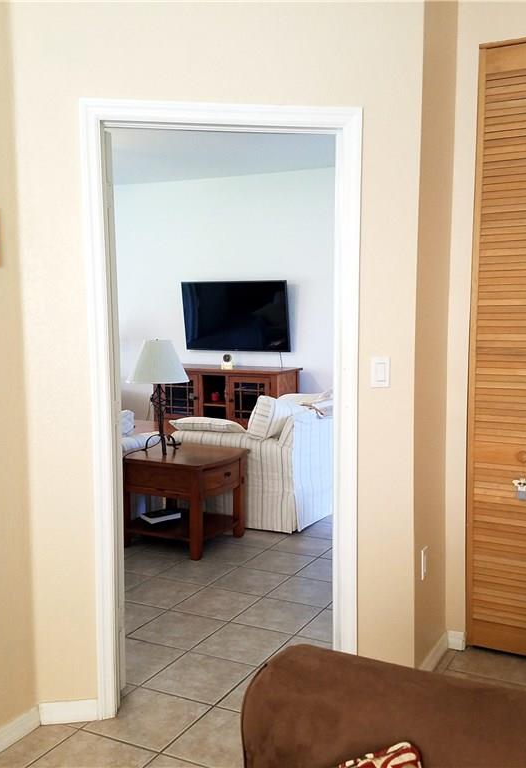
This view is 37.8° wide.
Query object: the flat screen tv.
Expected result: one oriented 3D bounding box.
[{"bbox_3d":[-0.283,-0.691,7.862,1.220,0.705,0.050,3,13,28],"label":"flat screen tv"}]

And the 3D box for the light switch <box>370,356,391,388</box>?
[{"bbox_3d":[0.419,-0.040,2.751,0.070,0.114,0.010,-1,6,-9],"label":"light switch"}]

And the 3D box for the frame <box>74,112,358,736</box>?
[{"bbox_3d":[-0.126,0.110,2.725,0.945,2.105,0.120,-1,6,-9],"label":"frame"}]

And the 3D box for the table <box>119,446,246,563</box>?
[{"bbox_3d":[-0.492,0.699,4.705,0.640,0.553,0.550,3,7,28],"label":"table"}]

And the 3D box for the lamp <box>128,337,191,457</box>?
[{"bbox_3d":[-0.619,0.076,4.723,0.370,0.700,0.370,0,6,0],"label":"lamp"}]

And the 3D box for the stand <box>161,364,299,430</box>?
[{"bbox_3d":[-0.390,0.244,7.792,1.500,0.817,0.482,3,7,28],"label":"stand"}]

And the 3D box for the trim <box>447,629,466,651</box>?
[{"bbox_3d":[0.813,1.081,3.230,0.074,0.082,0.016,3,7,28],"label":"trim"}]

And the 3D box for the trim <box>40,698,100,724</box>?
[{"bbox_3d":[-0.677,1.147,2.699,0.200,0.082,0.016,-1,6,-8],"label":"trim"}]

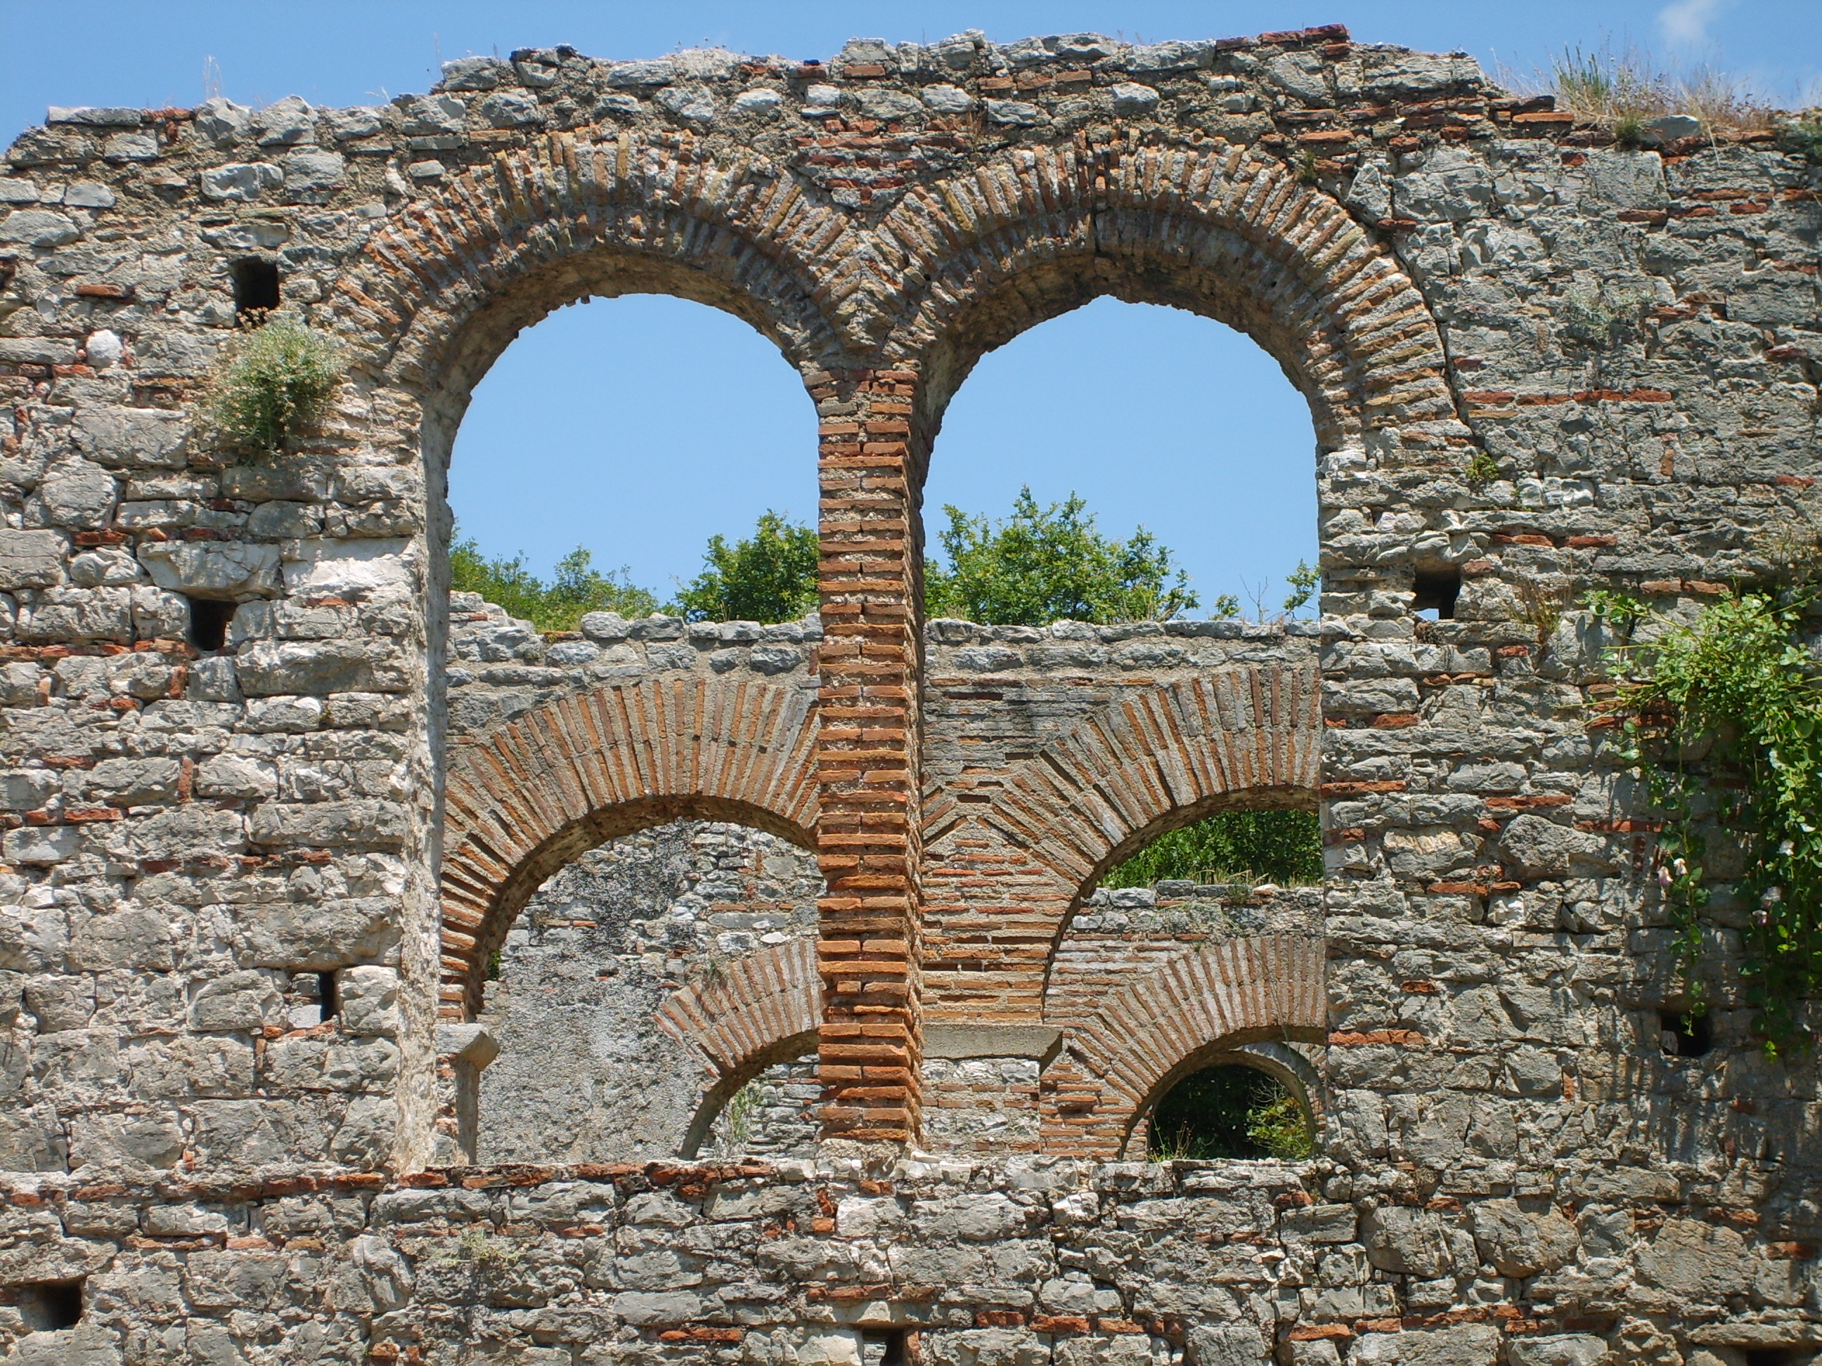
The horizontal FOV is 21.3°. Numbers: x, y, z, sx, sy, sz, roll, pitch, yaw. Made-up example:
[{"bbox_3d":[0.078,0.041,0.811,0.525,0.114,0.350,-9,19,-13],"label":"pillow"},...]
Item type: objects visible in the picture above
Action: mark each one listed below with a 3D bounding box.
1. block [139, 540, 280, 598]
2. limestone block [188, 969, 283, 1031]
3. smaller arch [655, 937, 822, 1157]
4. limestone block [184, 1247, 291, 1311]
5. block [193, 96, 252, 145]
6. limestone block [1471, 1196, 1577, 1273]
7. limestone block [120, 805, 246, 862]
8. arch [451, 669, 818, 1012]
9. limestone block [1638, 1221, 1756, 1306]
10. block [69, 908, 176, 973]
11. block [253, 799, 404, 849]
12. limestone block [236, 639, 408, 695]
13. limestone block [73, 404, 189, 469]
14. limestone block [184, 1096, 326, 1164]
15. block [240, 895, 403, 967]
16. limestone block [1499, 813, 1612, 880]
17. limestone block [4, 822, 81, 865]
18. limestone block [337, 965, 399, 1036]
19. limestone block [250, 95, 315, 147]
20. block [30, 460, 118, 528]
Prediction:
[{"bbox_3d":[-2.715,-0.414,18.951,0.546,0.233,0.280,-1,-13,5],"label":"block"},{"bbox_3d":[-2.553,1.235,18.541,0.367,0.239,0.250,-1,-13,5],"label":"limestone block"},{"bbox_3d":[-0.466,2.771,34.952,2.653,1.740,0.850,-1,-13,5],"label":"smaller arch"},{"bbox_3d":[-2.602,2.345,18.934,0.409,0.241,0.270,-1,-12,5],"label":"limestone block"},{"bbox_3d":[-2.648,-2.139,18.748,0.226,0.199,0.220,-1,-15,2],"label":"block"},{"bbox_3d":[2.338,2.130,18.505,0.395,0.288,0.270,-1,-12,5],"label":"limestone block"},{"bbox_3d":[-2.878,0.624,19.336,0.497,0.212,0.270,-1,-12,5],"label":"limestone block"},{"bbox_3d":[-1.294,1.051,28.915,3.400,2.000,0.700,-1,-12,5],"label":"arch"},{"bbox_3d":[2.878,2.150,17.865,0.420,0.303,0.280,-1,-13,5],"label":"limestone block"},{"bbox_3d":[-2.897,0.980,17.938,0.396,0.241,0.250,-1,-15,2],"label":"block"},{"bbox_3d":[-2.293,0.589,19.288,0.611,0.200,0.270,-1,-12,5],"label":"block"},{"bbox_3d":[-2.261,-0.027,18.832,0.661,0.214,0.300,-1,-13,5],"label":"limestone block"},{"bbox_3d":[-2.946,-0.900,18.454,0.440,0.260,0.270,-1,-15,2],"label":"limestone block"},{"bbox_3d":[-2.540,1.783,19.051,0.543,0.260,0.270,-1,-12,5],"label":"limestone block"},{"bbox_3d":[-2.160,0.951,17.941,0.574,0.278,0.300,-1,-15,2],"label":"block"},{"bbox_3d":[2.421,0.642,18.243,0.414,0.247,0.260,-1,-13,5],"label":"limestone block"},{"bbox_3d":[-3.212,0.626,18.030,0.287,0.162,0.220,-1,-15,2],"label":"limestone block"},{"bbox_3d":[-1.982,1.194,17.843,0.231,0.260,0.250,-1,-15,2],"label":"limestone block"},{"bbox_3d":[-2.414,-2.135,18.737,0.254,0.205,0.220,-1,-15,2],"label":"limestone block"},{"bbox_3d":[-3.366,-0.733,19.680,0.347,0.276,0.270,-1,-12,5],"label":"block"}]

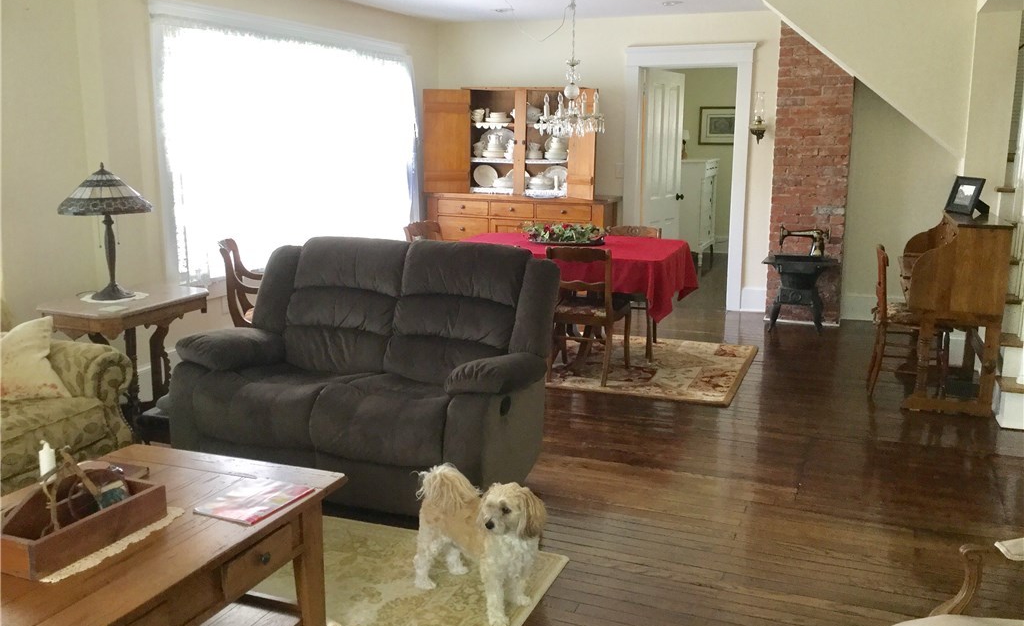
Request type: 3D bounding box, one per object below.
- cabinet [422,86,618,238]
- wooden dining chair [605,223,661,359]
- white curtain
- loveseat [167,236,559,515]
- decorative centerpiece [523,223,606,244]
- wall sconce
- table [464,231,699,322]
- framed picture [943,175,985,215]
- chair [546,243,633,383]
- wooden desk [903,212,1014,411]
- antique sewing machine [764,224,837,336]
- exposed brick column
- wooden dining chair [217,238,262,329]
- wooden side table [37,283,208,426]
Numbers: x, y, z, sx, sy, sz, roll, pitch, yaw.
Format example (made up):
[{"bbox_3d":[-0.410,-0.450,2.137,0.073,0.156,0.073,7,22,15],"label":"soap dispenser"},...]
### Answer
[{"bbox_3d":[0.086,-1.004,7.956,1.650,1.843,0.555,5,12,21],"label":"cabinet"},{"bbox_3d":[0.775,-0.172,6.367,0.480,0.825,0.540,5,12,21],"label":"wooden dining chair"},{"bbox_3d":[-1.470,-1.269,6.912,0.101,1.712,3.242,5,12,22],"label":"white curtain"},{"bbox_3d":[-0.646,0.220,3.995,1.496,0.995,0.922,5,12,22],"label":"loveseat"},{"bbox_3d":[0.354,-0.544,6.207,0.593,0.132,0.315,5,12,21],"label":"decorative centerpiece"},{"bbox_3d":[1.971,-1.556,7.330,0.124,0.405,0.150,5,12,21],"label":"wall sconce"},{"bbox_3d":[0.341,-0.068,6.083,1.480,0.760,1.100,4,12,19],"label":"table"},{"bbox_3d":[2.750,-0.708,5.575,0.040,0.227,0.247,16,7,-15],"label":"framed picture"},{"bbox_3d":[0.467,-0.026,5.738,0.463,0.836,0.574,4,11,17],"label":"chair"},{"bbox_3d":[2.546,-0.040,5.359,0.503,1.027,0.957,5,12,22],"label":"wooden desk"},{"bbox_3d":[2.197,-0.274,7.026,0.555,0.795,0.420,5,12,21],"label":"antique sewing machine"},{"bbox_3d":[2.426,-1.123,7.424,0.594,2.386,0.292,5,12,22],"label":"exposed brick column"},{"bbox_3d":[-1.371,0.016,5.349,0.570,0.855,0.555,-2,12,-10],"label":"wooden dining chair"},{"bbox_3d":[-1.772,0.289,4.323,0.472,0.720,0.765,4,12,18],"label":"wooden side table"}]

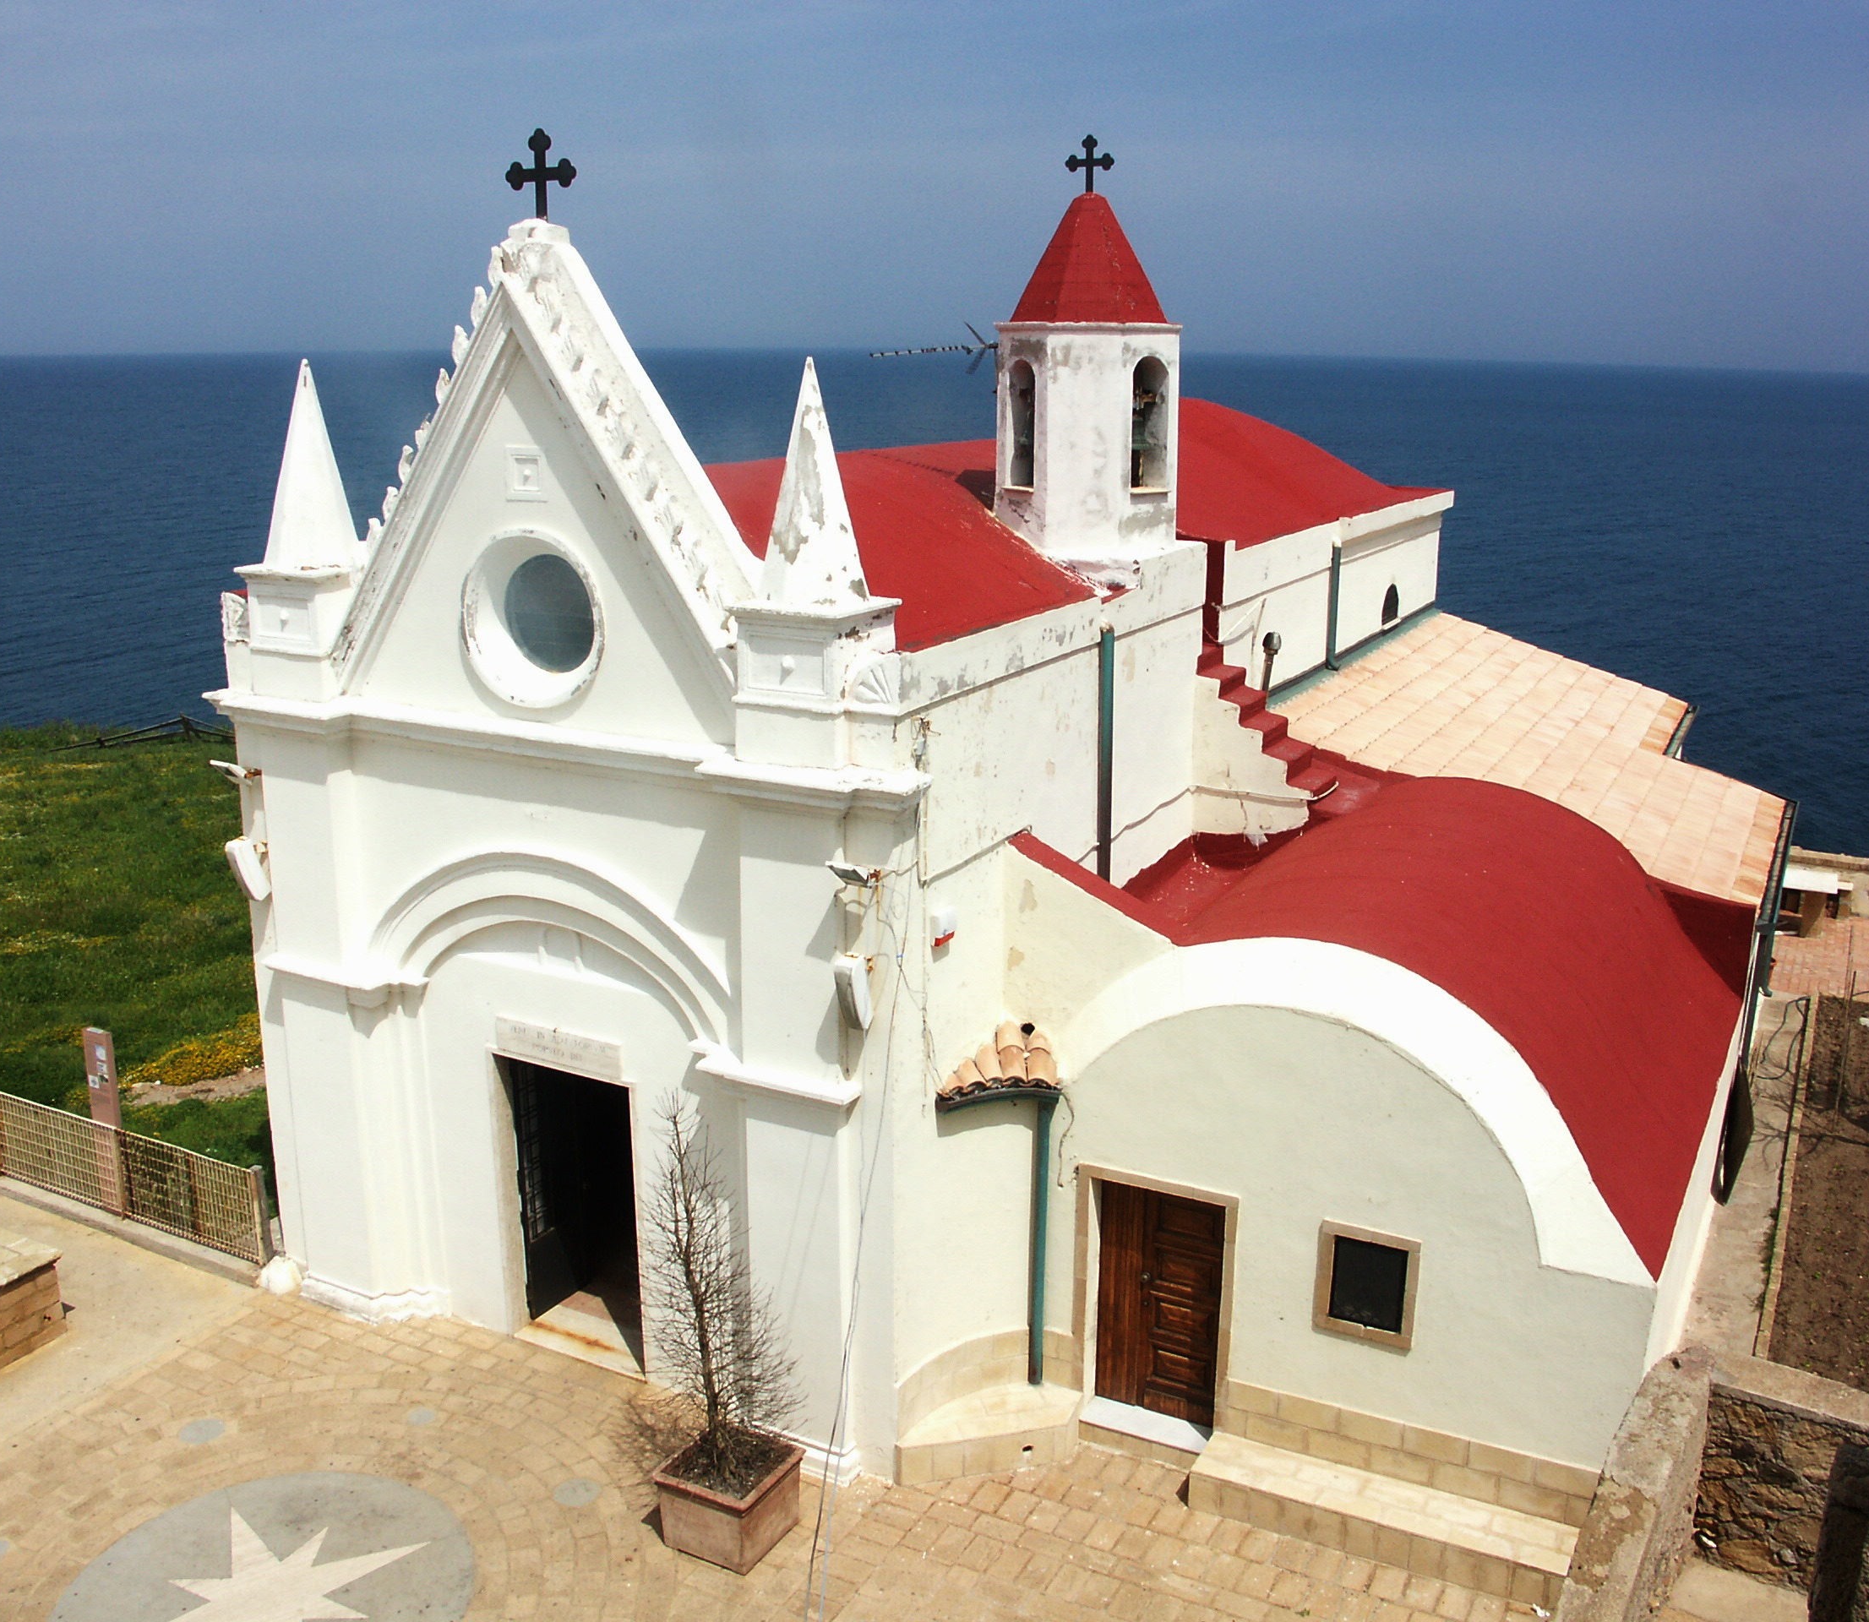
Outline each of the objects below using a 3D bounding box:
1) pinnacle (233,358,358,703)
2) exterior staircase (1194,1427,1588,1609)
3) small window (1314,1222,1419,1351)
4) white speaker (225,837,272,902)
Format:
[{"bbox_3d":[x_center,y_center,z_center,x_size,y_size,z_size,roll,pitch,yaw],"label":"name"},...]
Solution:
[{"bbox_3d":[-5.329,-2.438,15.118,0.942,2.834,0.986,8,16,24],"label":"pinnacle"},{"bbox_3d":[3.401,5.440,13.440,2.808,0.334,0.626,8,16,24],"label":"exterior staircase"},{"bbox_3d":[3.301,3.636,13.343,0.730,0.924,0.141,8,16,24],"label":"small window"},{"bbox_3d":[-6.006,0.522,15.355,0.159,0.537,0.164,11,34,34],"label":"white speaker"}]

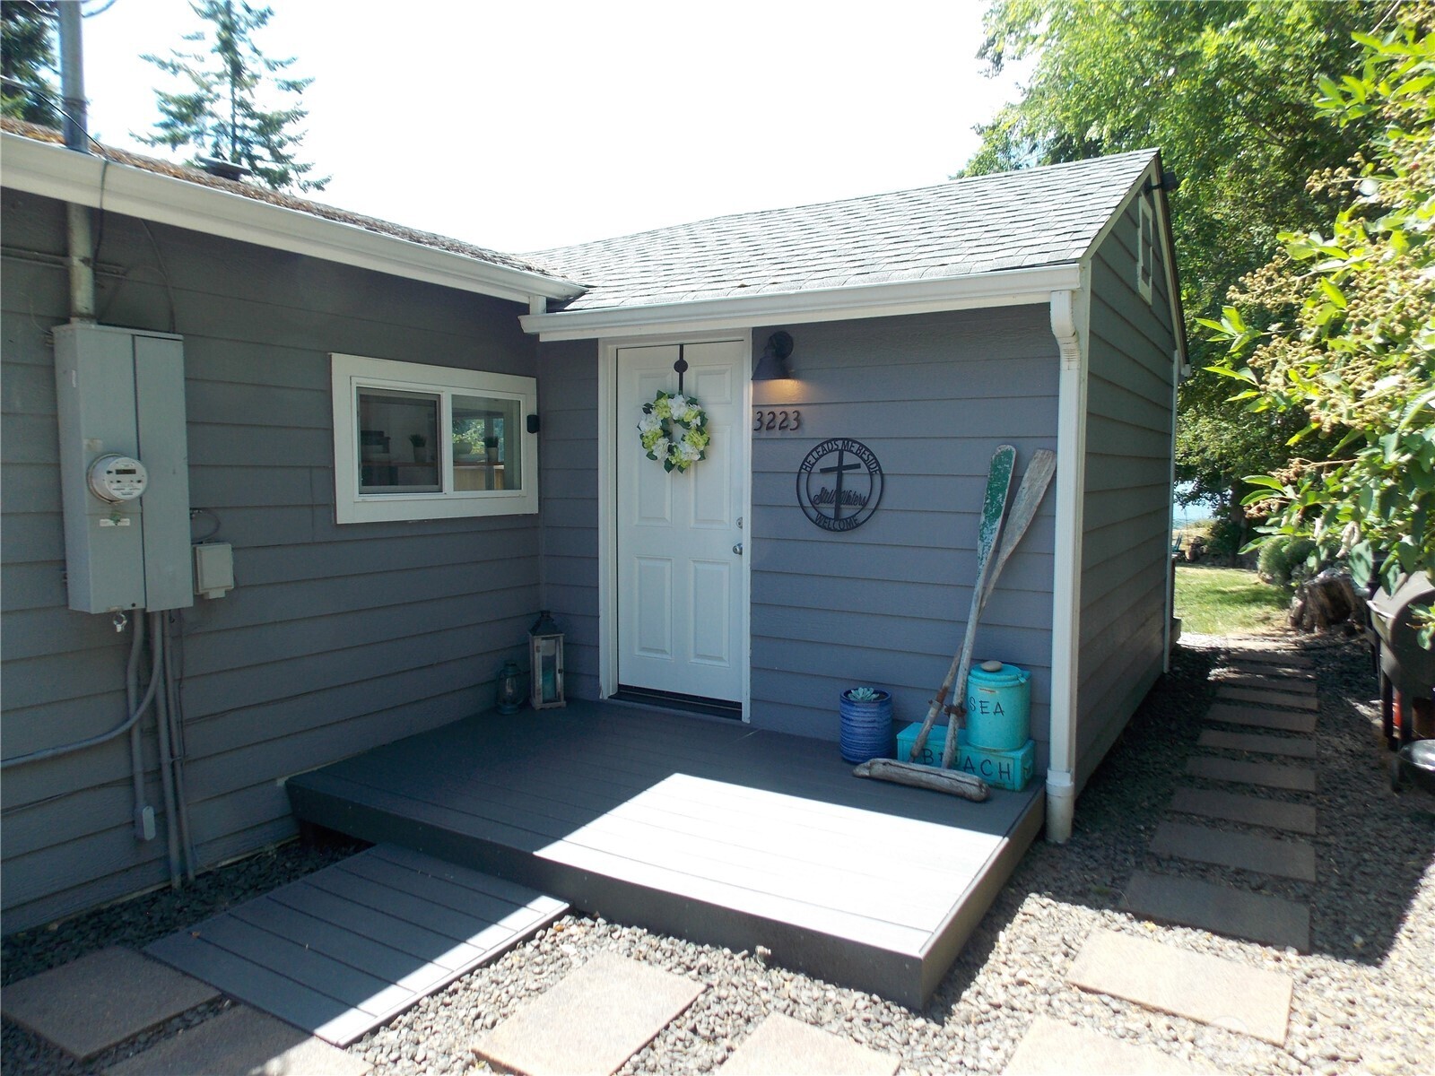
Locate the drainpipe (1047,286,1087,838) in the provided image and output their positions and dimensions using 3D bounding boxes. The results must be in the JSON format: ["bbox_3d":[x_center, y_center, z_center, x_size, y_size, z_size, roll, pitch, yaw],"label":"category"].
[{"bbox_3d":[1.507,0.165,4.170,0.126,2.441,0.272,3,5,31],"label":"drainpipe"}]

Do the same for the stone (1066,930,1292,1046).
[{"bbox_3d":[1.474,1.434,3.041,0.602,0.045,0.420,3,5,32],"label":"stone"}]

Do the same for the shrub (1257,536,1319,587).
[{"bbox_3d":[8.327,0.351,13.900,0.850,0.720,0.850,3,5,31],"label":"shrub"}]

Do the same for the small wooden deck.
[{"bbox_3d":[-0.167,1.176,4.319,2.912,0.183,1.929,3,5,31],"label":"small wooden deck"}]

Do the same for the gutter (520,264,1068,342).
[{"bbox_3d":[0.224,-1.179,4.918,3.140,0.130,0.135,3,5,31],"label":"gutter"}]

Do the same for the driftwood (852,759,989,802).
[{"bbox_3d":[0.893,1.058,4.247,0.620,0.100,0.100,3,5,28],"label":"driftwood"}]

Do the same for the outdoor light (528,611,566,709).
[{"bbox_3d":[-0.998,0.715,5.635,0.178,0.545,0.178,-2,5,-24],"label":"outdoor light"}]

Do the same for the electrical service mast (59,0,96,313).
[{"bbox_3d":[-2.334,-1.486,3.460,0.070,1.420,0.070,3,5,31],"label":"electrical service mast"}]

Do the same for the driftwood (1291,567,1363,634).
[{"bbox_3d":[6.179,0.601,9.575,0.790,0.640,0.700,3,5,33],"label":"driftwood"}]

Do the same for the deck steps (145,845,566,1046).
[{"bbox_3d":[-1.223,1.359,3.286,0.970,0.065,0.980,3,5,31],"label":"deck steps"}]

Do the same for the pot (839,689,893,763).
[{"bbox_3d":[0.717,0.913,4.606,0.242,0.305,0.242,0,4,0],"label":"pot"}]

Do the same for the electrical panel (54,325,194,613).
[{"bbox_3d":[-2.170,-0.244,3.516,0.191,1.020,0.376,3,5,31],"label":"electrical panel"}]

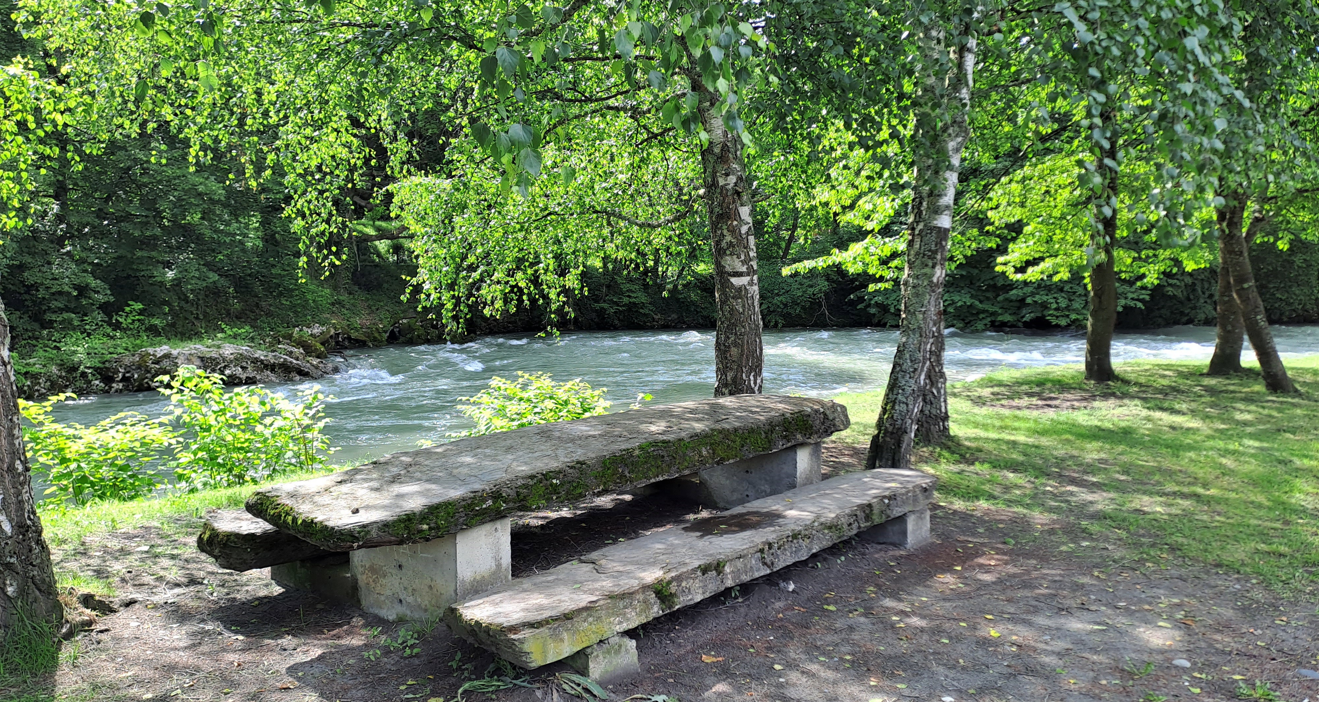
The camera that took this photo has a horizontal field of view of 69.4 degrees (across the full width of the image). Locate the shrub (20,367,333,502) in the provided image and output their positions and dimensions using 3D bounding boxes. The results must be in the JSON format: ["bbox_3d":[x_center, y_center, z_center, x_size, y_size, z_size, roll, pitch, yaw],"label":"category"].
[{"bbox_3d":[-3.483,0.601,6.901,2.100,0.920,1.000,-2,6,-21],"label":"shrub"}]

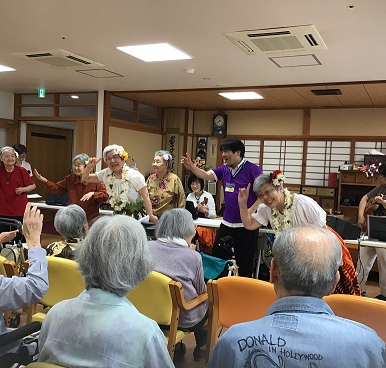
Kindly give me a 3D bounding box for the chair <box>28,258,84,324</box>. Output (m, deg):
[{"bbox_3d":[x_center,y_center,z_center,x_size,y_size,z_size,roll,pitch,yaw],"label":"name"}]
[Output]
[{"bbox_3d":[-0.715,0.850,2.875,0.540,0.800,0.560,4,3,30],"label":"chair"}]

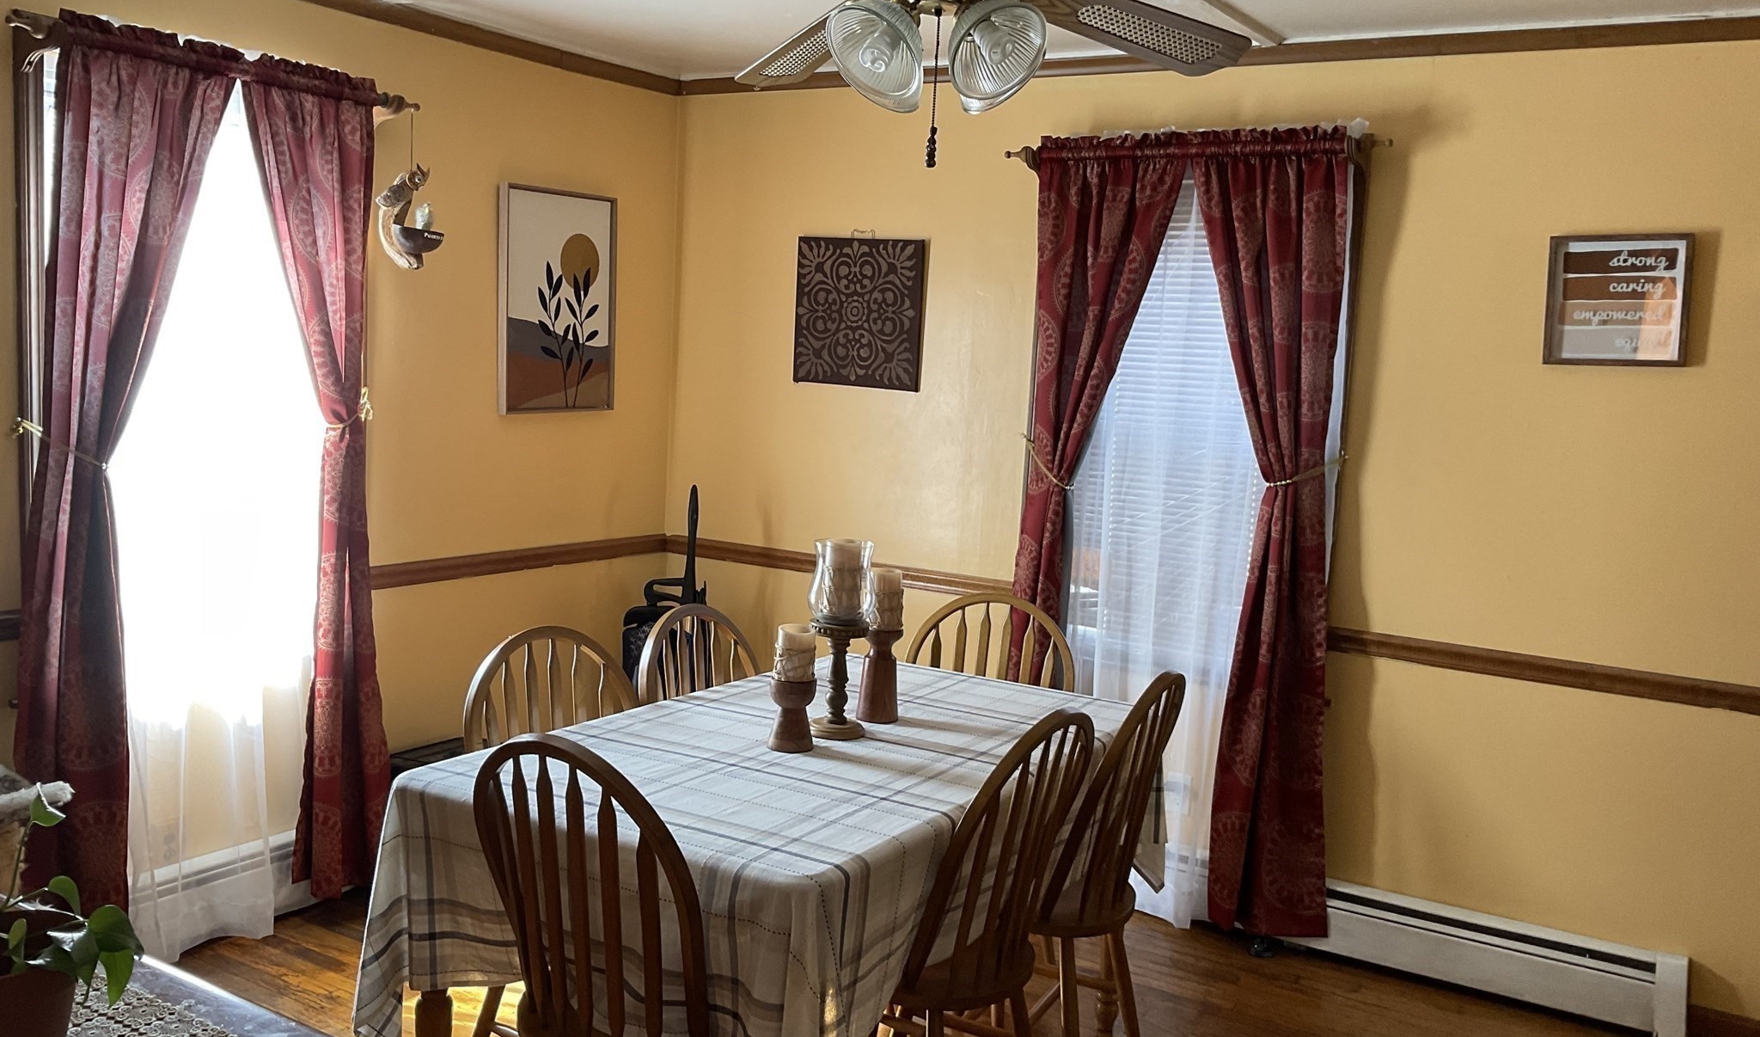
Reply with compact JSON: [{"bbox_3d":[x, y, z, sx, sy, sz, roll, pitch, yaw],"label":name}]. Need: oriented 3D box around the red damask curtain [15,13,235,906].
[{"bbox_3d":[-1.707,-0.042,3.380,0.155,2.100,0.530,7,8,31],"label":"red damask curtain"}]

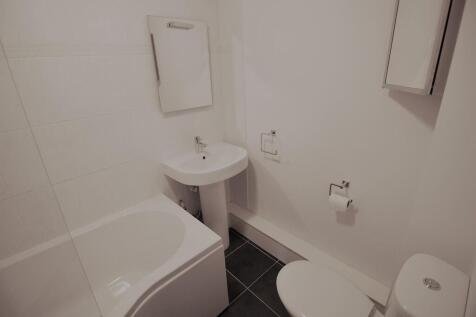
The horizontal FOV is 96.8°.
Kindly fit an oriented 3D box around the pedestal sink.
[{"bbox_3d":[-0.179,0.379,1.756,0.600,0.820,0.480,-20,25,-38],"label":"pedestal sink"}]

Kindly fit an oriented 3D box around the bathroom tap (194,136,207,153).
[{"bbox_3d":[-0.309,-0.105,1.705,0.046,0.124,0.115,-20,25,-38],"label":"bathroom tap"}]

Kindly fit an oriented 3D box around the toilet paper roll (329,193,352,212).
[{"bbox_3d":[0.598,0.251,1.240,0.090,0.090,0.100,-20,25,-38],"label":"toilet paper roll"}]

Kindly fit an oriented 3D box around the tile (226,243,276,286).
[{"bbox_3d":[0.085,0.831,1.679,0.330,0.010,0.330,-20,25,-38],"label":"tile"}]

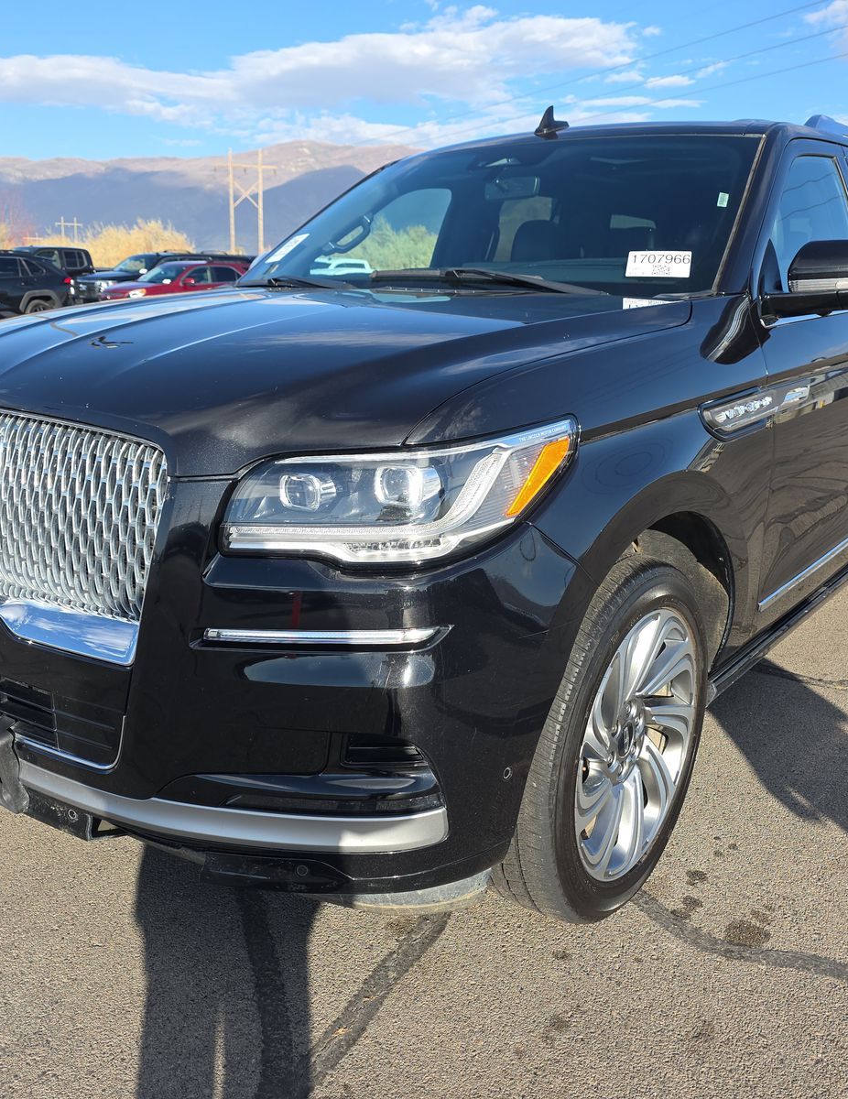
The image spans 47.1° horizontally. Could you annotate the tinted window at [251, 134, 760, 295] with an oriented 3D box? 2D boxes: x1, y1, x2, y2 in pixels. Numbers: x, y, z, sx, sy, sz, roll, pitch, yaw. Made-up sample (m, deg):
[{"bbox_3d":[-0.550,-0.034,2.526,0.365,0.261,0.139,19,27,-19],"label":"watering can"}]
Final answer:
[{"bbox_3d":[0.193,-0.971,2.928,1.620,0.120,0.950,12,54,36],"label":"tinted window"}]

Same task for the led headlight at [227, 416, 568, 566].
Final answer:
[{"bbox_3d":[-0.043,-0.090,1.565,0.420,0.250,0.420,12,18,36],"label":"led headlight"}]

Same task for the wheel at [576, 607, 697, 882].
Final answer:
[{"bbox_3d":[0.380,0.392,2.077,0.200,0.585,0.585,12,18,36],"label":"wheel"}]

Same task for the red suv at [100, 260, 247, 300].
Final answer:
[{"bbox_3d":[-6.100,-6.680,25.400,1.840,1.640,4.600,12,19,35],"label":"red suv"}]

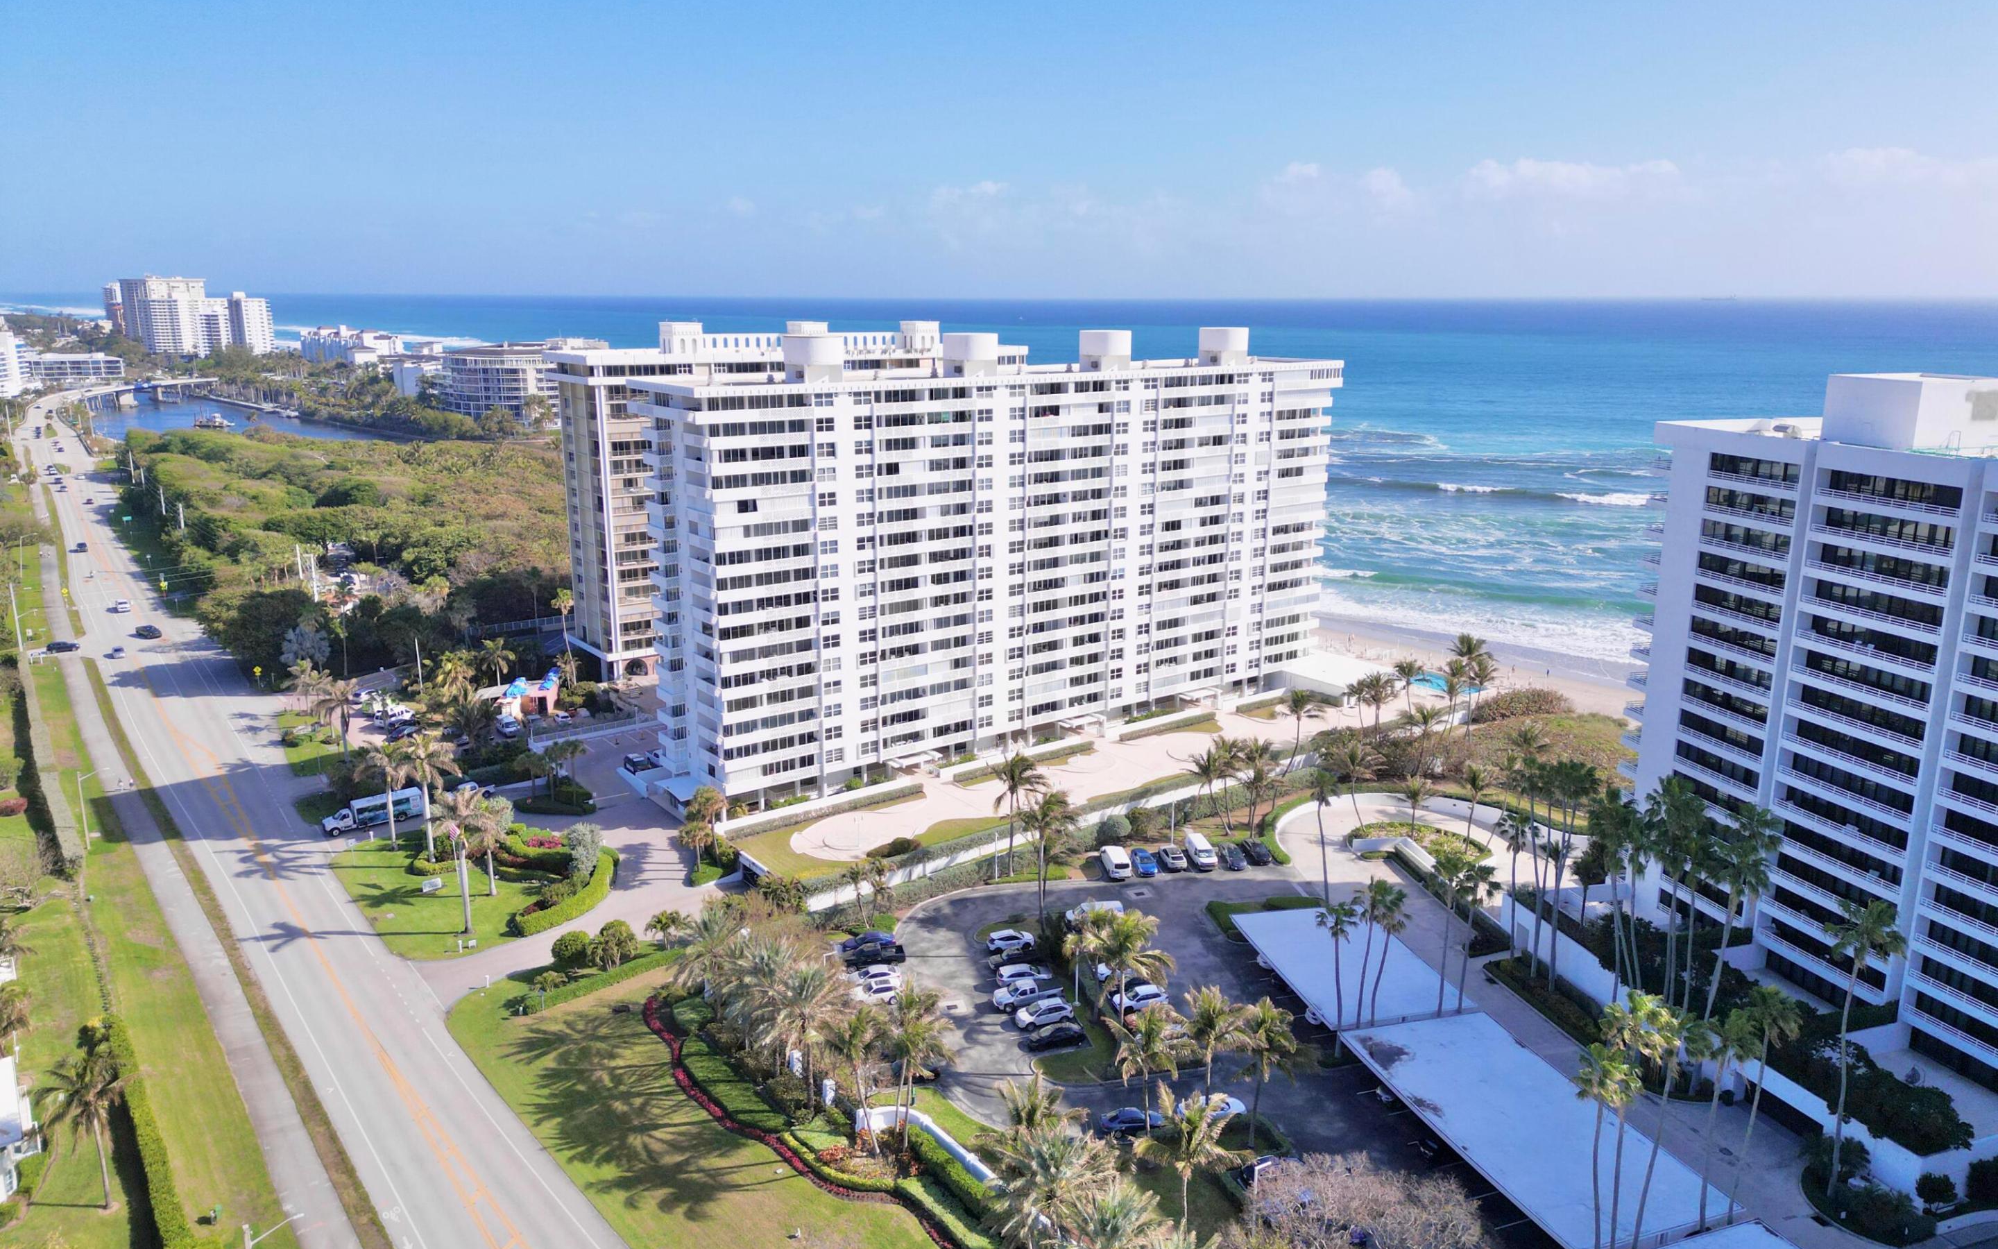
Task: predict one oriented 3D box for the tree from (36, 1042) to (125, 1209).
[{"bbox_3d":[-57.012,31.556,86.955,5.700,11.714,5.700,-10,17,-35],"label":"tree"}]

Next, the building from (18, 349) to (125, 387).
[{"bbox_3d":[-552.730,-152.522,827.131,54.000,16.600,20.000,-6,15,-24],"label":"building"}]

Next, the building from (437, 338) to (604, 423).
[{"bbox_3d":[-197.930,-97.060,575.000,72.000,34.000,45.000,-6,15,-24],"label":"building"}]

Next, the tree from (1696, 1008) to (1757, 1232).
[{"bbox_3d":[42.100,30.099,81.288,3.400,16.600,3.400,0,13,0],"label":"tree"}]

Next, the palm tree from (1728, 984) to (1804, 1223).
[{"bbox_3d":[44.215,28.918,81.064,4.000,17.240,4.000,0,13,0],"label":"palm tree"}]

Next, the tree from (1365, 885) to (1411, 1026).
[{"bbox_3d":[29.042,26.144,104.184,3.400,14.561,3.100,4,14,16],"label":"tree"}]

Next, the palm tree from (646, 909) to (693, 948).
[{"bbox_3d":[-28.499,26.383,119.740,3.800,3.810,3.800,0,13,0],"label":"palm tree"}]

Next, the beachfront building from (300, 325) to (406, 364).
[{"bbox_3d":[-417.561,-171.465,893.312,32.000,30.000,125.000,-10,17,-37],"label":"beachfront building"}]

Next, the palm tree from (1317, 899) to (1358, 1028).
[{"bbox_3d":[25.788,26.872,103.783,3.100,12.400,3.100,0,13,0],"label":"palm tree"}]

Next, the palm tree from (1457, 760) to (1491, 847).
[{"bbox_3d":[48.135,18.560,141.123,3.500,9.450,3.500,0,13,0],"label":"palm tree"}]

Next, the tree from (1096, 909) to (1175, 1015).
[{"bbox_3d":[10.090,27.185,105.683,6.200,11.752,6.200,1,14,6],"label":"tree"}]

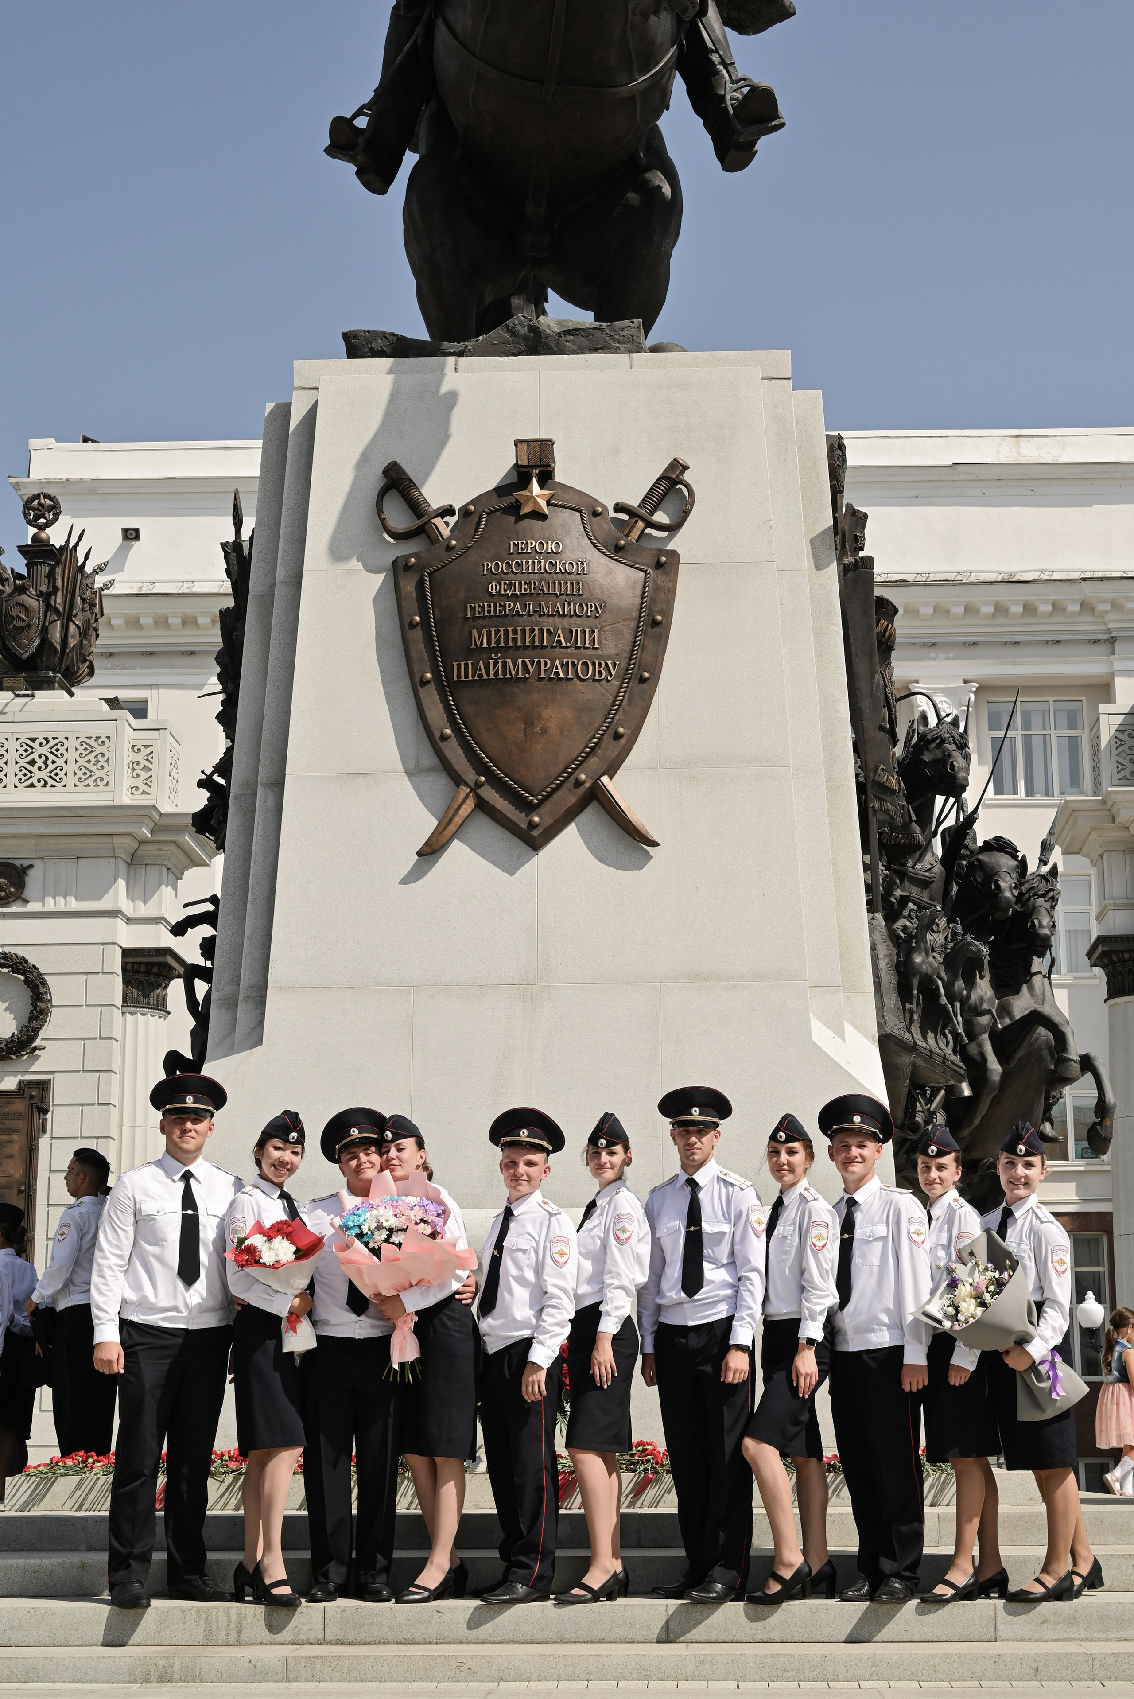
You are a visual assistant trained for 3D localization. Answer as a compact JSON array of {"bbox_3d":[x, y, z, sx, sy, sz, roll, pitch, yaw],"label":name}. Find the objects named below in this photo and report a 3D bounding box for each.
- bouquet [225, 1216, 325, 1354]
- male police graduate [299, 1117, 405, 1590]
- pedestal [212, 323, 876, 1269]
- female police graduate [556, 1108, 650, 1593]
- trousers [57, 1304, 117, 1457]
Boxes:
[{"bbox_3d":[-1.044,1.563,8.459,0.330,0.470,0.270,-14,-11,5],"label":"bouquet"},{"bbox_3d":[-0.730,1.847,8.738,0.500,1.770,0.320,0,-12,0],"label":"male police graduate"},{"bbox_3d":[-0.076,0.282,13.964,3.400,5.320,4.500,-1,-11,2],"label":"pedestal"},{"bbox_3d":[0.139,1.839,8.647,0.320,1.743,0.410,10,-15,-41],"label":"female police graduate"},{"bbox_3d":[-2.467,2.869,12.074,0.370,1.040,0.280,11,-16,-44],"label":"trousers"}]

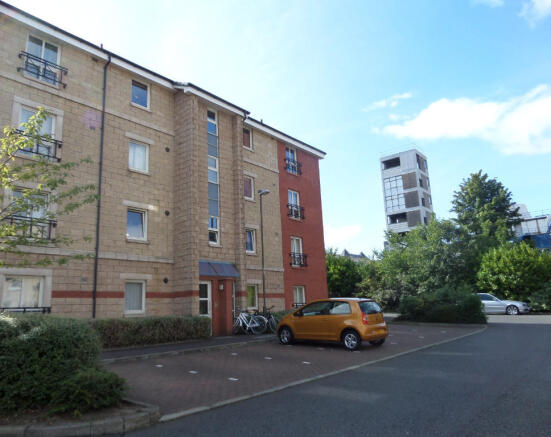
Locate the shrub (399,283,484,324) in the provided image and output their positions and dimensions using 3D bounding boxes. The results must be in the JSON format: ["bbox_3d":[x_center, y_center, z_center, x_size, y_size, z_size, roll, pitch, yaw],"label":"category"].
[{"bbox_3d":[8.874,4.892,22.269,4.300,1.800,1.600,-11,-15,38],"label":"shrub"}]

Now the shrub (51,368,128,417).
[{"bbox_3d":[-2.684,2.469,5.800,0.950,0.600,0.900,-11,-15,38],"label":"shrub"}]

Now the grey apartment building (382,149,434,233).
[{"bbox_3d":[21.615,1.861,64.259,5.927,23.864,4.847,-11,-15,38],"label":"grey apartment building"}]

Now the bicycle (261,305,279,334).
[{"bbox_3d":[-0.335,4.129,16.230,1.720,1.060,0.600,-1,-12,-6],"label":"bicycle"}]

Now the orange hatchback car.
[{"bbox_3d":[1.753,3.318,13.021,3.557,1.480,1.650,-9,-14,40],"label":"orange hatchback car"}]

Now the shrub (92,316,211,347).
[{"bbox_3d":[-4.410,3.811,14.057,1.000,1.000,4.800,-11,-15,38],"label":"shrub"}]

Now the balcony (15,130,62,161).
[{"bbox_3d":[-7.575,-2.311,12.880,0.240,0.680,1.420,-11,-15,38],"label":"balcony"}]

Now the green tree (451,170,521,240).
[{"bbox_3d":[21.311,2.002,39.620,7.600,13.627,7.600,-8,-13,28],"label":"green tree"}]

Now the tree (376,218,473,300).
[{"bbox_3d":[12.037,3.905,32.243,7.400,7.479,7.400,-6,-12,20],"label":"tree"}]

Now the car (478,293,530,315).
[{"bbox_3d":[15.785,6.266,29.420,4.600,1.420,1.800,-11,-15,37],"label":"car"}]

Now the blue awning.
[{"bbox_3d":[-2.425,2.098,16.694,0.520,0.680,2.270,-11,-15,38],"label":"blue awning"}]

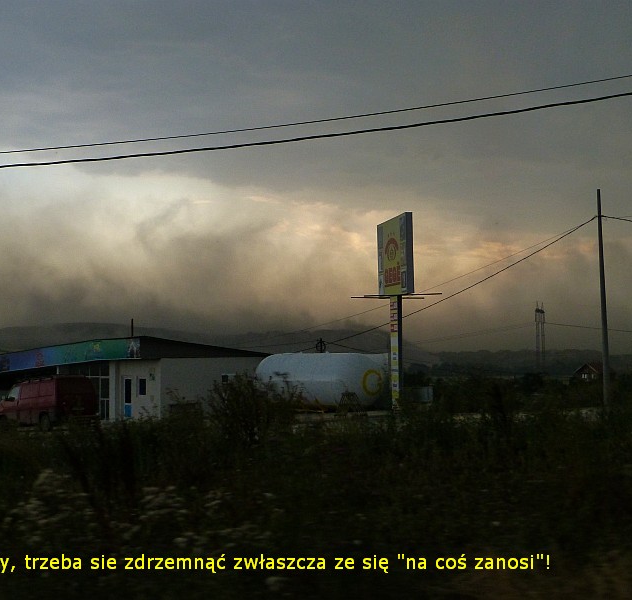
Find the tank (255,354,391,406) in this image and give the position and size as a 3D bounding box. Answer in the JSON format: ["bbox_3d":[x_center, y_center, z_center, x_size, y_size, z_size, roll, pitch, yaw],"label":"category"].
[{"bbox_3d":[0.228,4.053,48.000,7.100,2.750,2.650,-3,-6,33],"label":"tank"}]

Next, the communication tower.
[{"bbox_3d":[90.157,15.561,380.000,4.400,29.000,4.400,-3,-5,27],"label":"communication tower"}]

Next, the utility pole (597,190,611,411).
[{"bbox_3d":[11.506,0.060,38.000,0.260,8.950,0.260,-2,-5,17],"label":"utility pole"}]

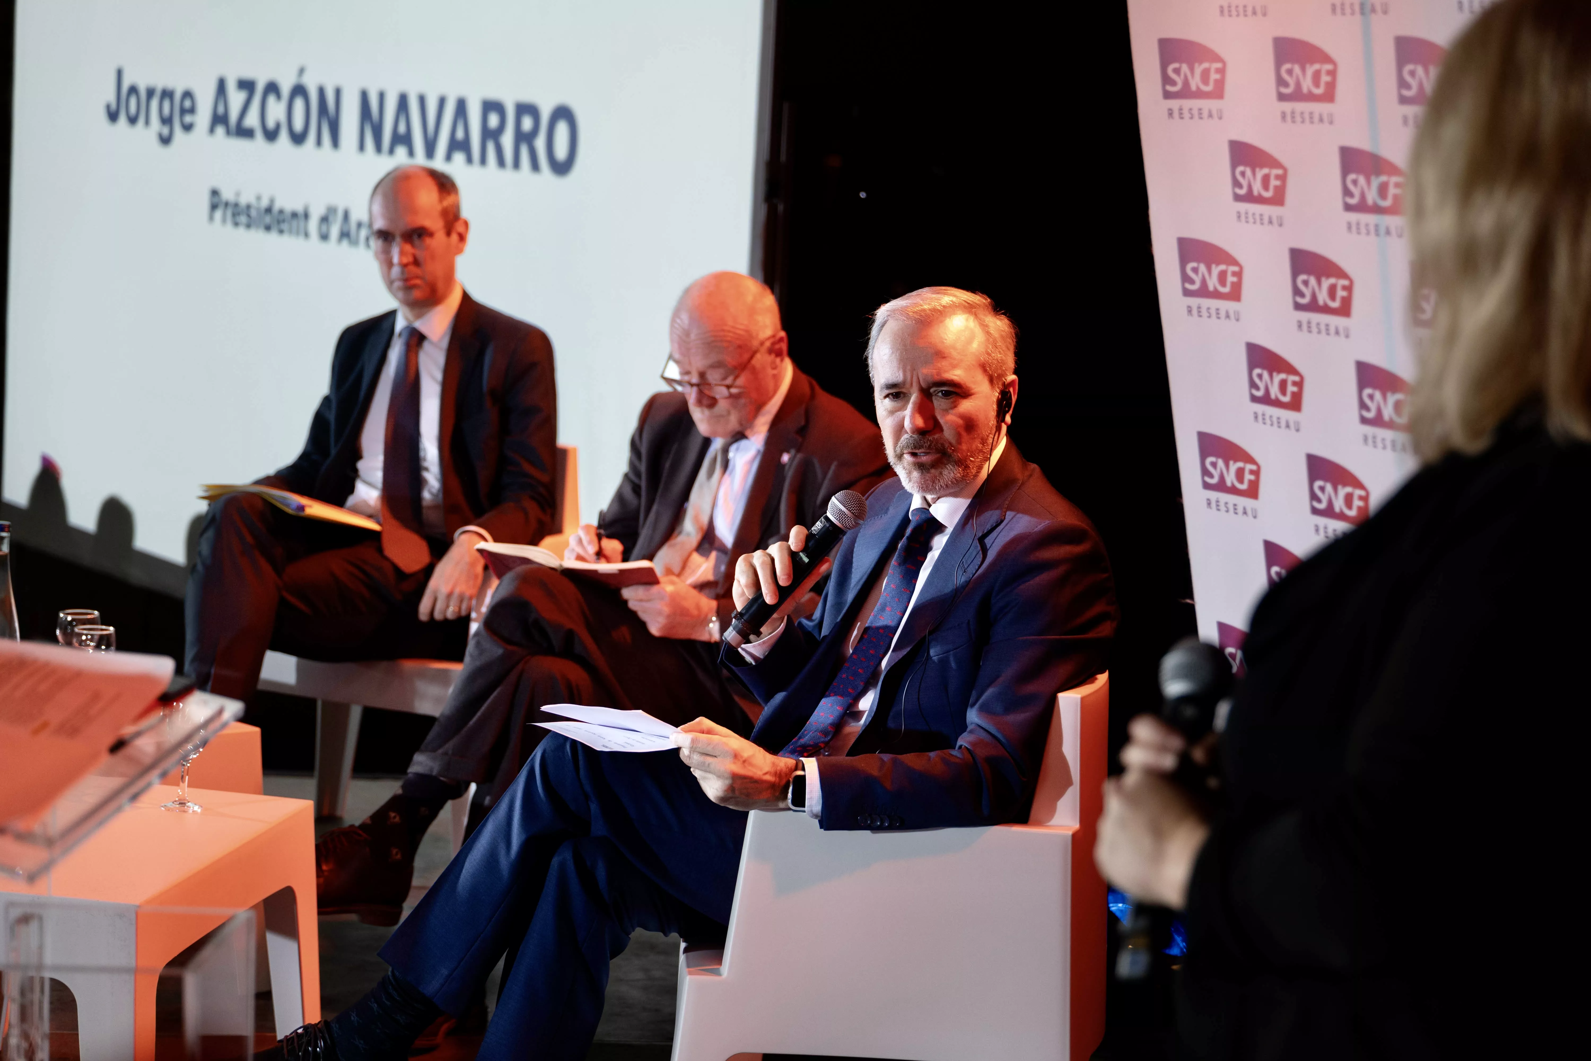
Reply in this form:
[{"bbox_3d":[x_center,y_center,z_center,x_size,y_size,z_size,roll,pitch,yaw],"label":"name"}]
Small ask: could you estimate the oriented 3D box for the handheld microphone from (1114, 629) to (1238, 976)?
[{"bbox_3d":[0.280,0.211,2.750,0.052,0.260,0.052,7,12,-17],"label":"handheld microphone"}]

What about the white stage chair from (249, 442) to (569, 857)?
[{"bbox_3d":[-0.706,0.223,6.506,0.580,0.770,0.550,6,10,20],"label":"white stage chair"}]

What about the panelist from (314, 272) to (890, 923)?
[{"bbox_3d":[-0.228,0.192,5.525,0.930,1.180,0.580,-4,12,-39],"label":"panelist"}]

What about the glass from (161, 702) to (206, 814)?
[{"bbox_3d":[-0.866,0.321,5.136,0.066,0.149,0.066,3,9,0],"label":"glass"}]

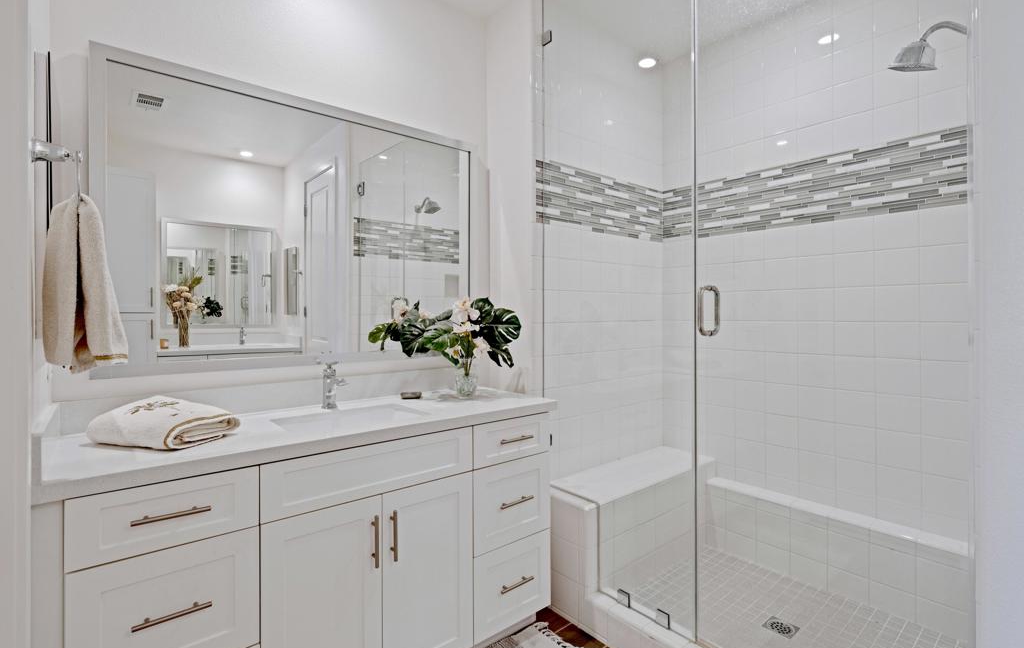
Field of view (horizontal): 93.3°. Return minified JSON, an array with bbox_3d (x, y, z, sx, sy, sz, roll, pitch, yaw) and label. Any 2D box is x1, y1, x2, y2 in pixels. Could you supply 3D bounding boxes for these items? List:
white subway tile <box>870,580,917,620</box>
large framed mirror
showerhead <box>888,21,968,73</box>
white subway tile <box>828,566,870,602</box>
[{"bbox_3d":[1.540,1.120,1.955,0.009,0.110,0.150,-1,1,-40],"label":"white subway tile"},{"bbox_3d":[-0.739,-0.359,1.955,1.456,1.043,0.033,-1,1,-40],"label":"large framed mirror"},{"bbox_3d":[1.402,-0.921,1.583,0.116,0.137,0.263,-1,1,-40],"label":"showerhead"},{"bbox_3d":[1.442,1.119,2.072,0.009,0.112,0.150,-1,1,-40],"label":"white subway tile"}]

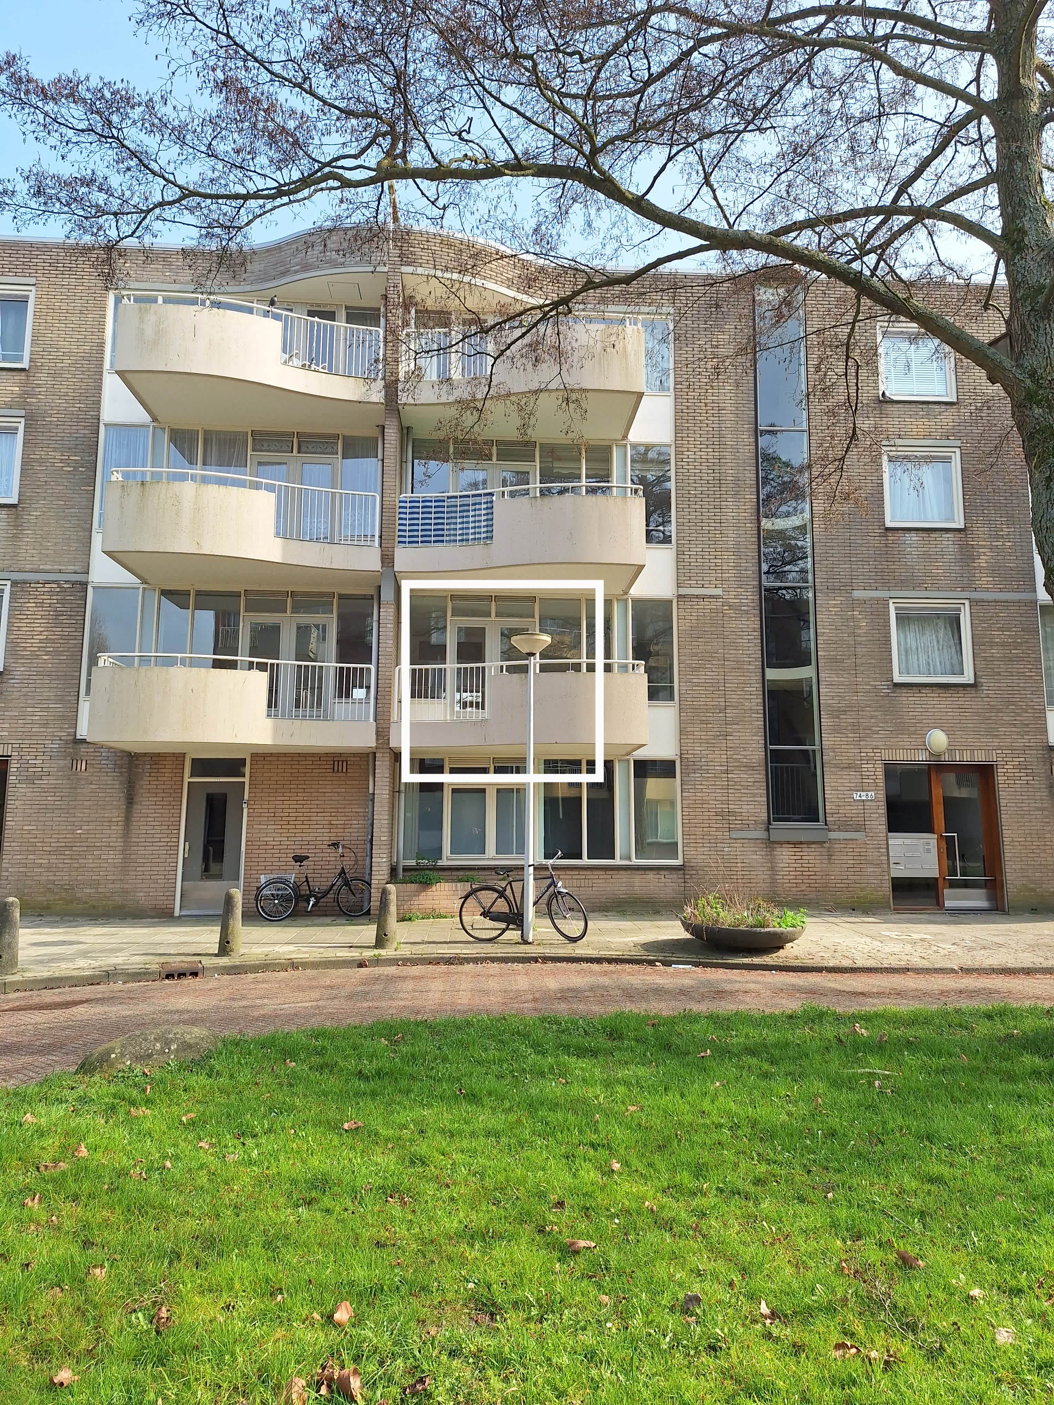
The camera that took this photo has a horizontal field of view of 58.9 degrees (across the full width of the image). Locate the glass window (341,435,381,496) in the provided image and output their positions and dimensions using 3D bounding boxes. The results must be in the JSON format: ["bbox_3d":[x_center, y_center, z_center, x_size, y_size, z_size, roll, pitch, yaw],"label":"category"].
[{"bbox_3d":[-2.788,-3.630,15.656,0.639,1.791,0.080,1,-8,-5],"label":"glass window"}]

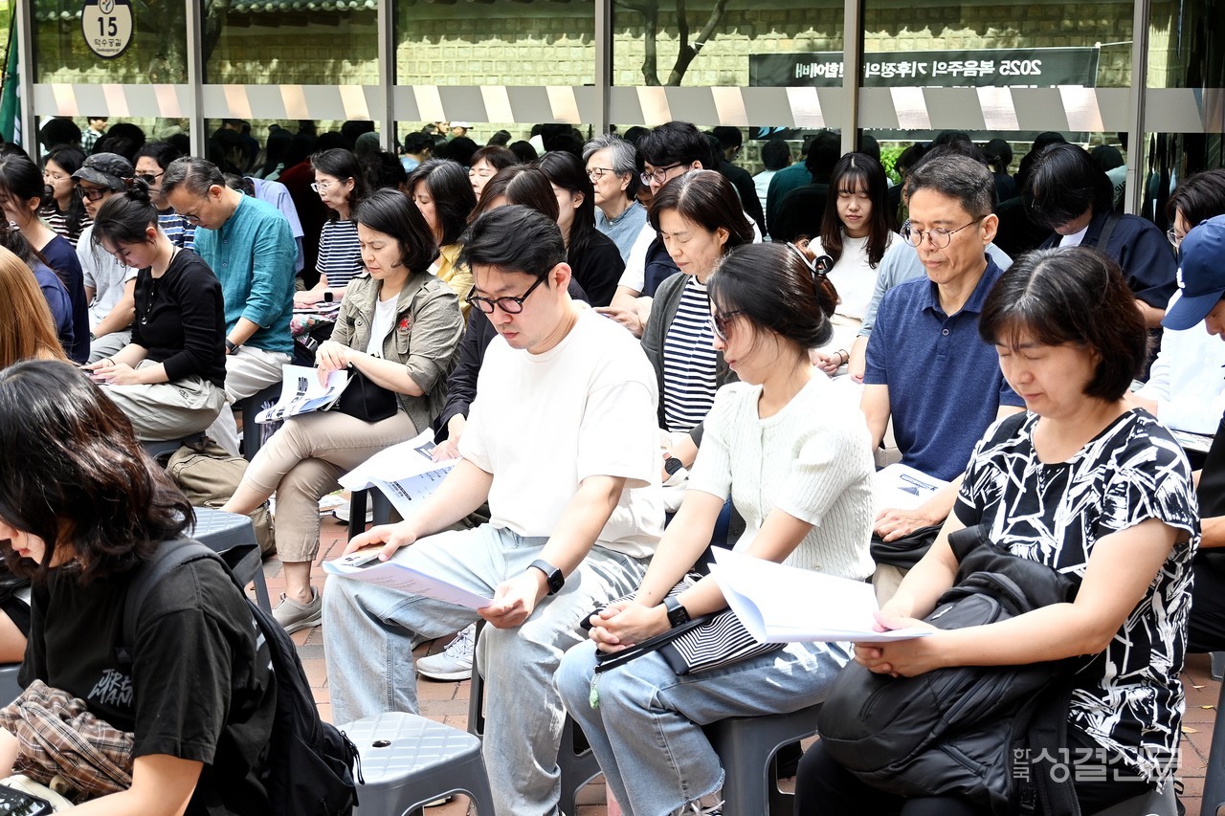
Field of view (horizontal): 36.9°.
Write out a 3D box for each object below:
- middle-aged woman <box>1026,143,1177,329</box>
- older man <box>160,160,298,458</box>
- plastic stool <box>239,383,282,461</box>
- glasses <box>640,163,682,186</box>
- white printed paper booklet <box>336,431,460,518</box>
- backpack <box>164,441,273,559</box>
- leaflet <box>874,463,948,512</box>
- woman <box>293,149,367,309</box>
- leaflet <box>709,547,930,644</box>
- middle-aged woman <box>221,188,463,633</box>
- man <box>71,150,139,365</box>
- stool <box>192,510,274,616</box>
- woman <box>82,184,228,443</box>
[{"bbox_3d":[1.181,-0.013,4.809,0.740,1.310,0.490,-6,12,-32],"label":"middle-aged woman"},{"bbox_3d":[-1.407,-0.223,6.247,0.700,1.270,0.500,-6,12,-29],"label":"older man"},{"bbox_3d":[-1.264,0.157,6.341,0.360,0.450,0.360,5,11,28],"label":"plastic stool"},{"bbox_3d":[0.177,-0.714,5.484,0.145,0.047,0.142,-25,14,-29],"label":"glasses"},{"bbox_3d":[-0.518,0.148,4.446,0.300,0.110,0.300,-16,16,-25],"label":"white printed paper booklet"},{"bbox_3d":[-1.221,0.308,5.724,0.360,0.410,0.260,-3,11,-15],"label":"backpack"},{"bbox_3d":[0.558,0.165,3.520,0.210,0.030,0.280,15,18,18],"label":"leaflet"},{"bbox_3d":[-1.210,-0.372,7.120,0.820,1.240,0.500,-7,12,-39],"label":"woman"},{"bbox_3d":[0.303,0.274,2.660,0.290,0.075,0.215,15,2,-28],"label":"leaflet"},{"bbox_3d":[-0.745,-0.003,5.080,0.860,1.180,0.520,-9,13,-43],"label":"middle-aged woman"},{"bbox_3d":[-1.950,-0.285,6.580,0.820,1.240,0.540,-9,13,-43],"label":"man"},{"bbox_3d":[-1.056,0.497,4.575,0.330,0.445,0.330,7,12,34],"label":"stool"},{"bbox_3d":[-1.518,-0.099,5.693,0.710,1.220,0.460,-6,12,-29],"label":"woman"}]

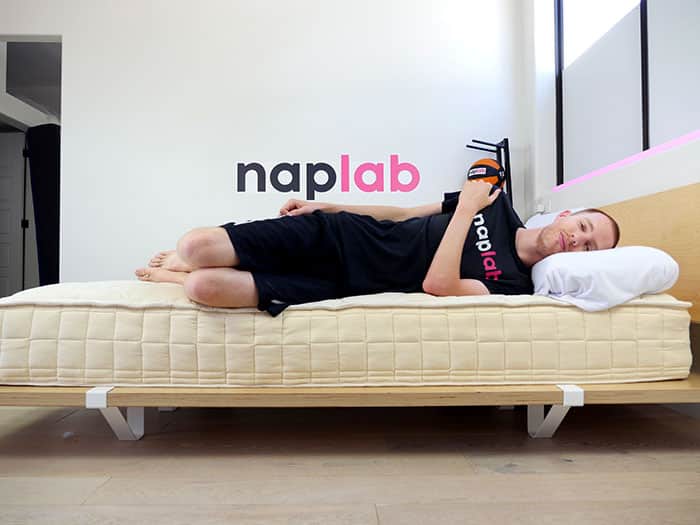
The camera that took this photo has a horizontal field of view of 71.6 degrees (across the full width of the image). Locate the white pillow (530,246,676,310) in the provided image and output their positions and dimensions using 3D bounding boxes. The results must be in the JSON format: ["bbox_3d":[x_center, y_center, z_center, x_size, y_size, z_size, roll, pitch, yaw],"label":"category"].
[{"bbox_3d":[0.720,0.037,1.650,0.430,0.170,0.630,0,-1,0],"label":"white pillow"}]

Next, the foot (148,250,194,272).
[{"bbox_3d":[-0.645,-0.003,1.840,0.250,0.095,0.095,0,0,12],"label":"foot"}]

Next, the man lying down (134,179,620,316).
[{"bbox_3d":[0.000,-0.055,1.640,1.680,0.390,0.600,0,0,0],"label":"man lying down"}]

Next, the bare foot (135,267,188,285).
[{"bbox_3d":[-0.700,0.050,1.860,0.250,0.095,0.095,0,0,12],"label":"bare foot"}]

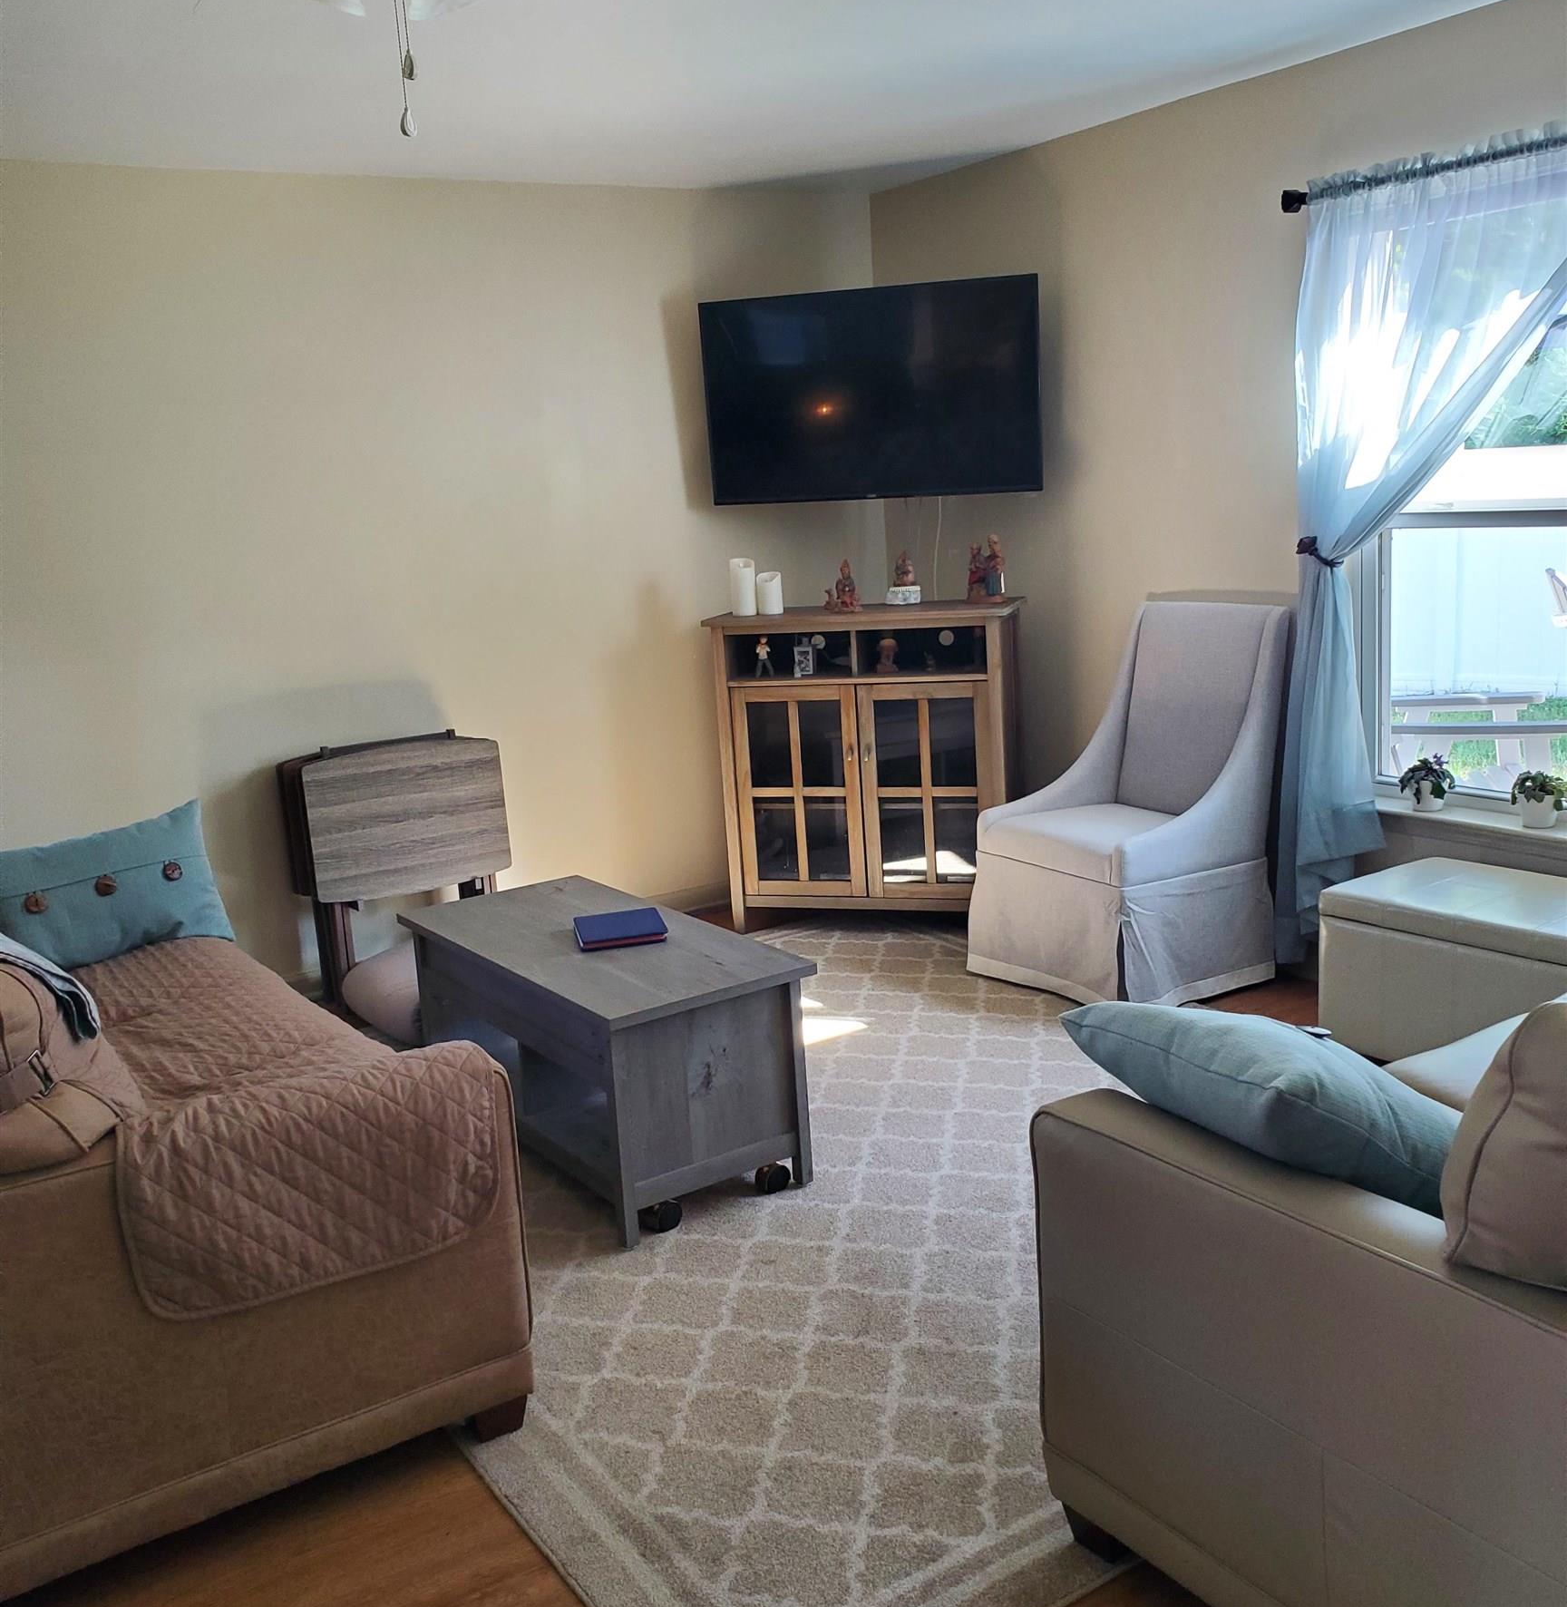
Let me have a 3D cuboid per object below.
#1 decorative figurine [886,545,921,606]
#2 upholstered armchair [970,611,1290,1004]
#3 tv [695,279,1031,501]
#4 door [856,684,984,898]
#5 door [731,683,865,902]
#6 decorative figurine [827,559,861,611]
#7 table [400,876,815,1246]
[{"bbox_3d":[0.406,-0.757,5.236,0.107,0.185,0.085,0,13,15],"label":"decorative figurine"},{"bbox_3d":[0.974,-0.006,4.521,0.650,1.065,0.620,-10,14,-29],"label":"upholstered armchair"},{"bbox_3d":[0.286,-1.326,5.103,1.110,0.648,0.070,0,16,17],"label":"tv"},{"bbox_3d":[0.457,-0.036,5.023,0.408,0.703,0.025,0,13,15],"label":"door"},{"bbox_3d":[0.055,-0.036,5.131,0.415,0.703,0.025,0,13,15],"label":"door"},{"bbox_3d":[0.200,-0.709,5.128,0.107,0.163,0.075,0,13,15],"label":"decorative figurine"},{"bbox_3d":[-0.430,0.553,3.685,0.497,0.498,1.088,-12,15,-34],"label":"table"}]

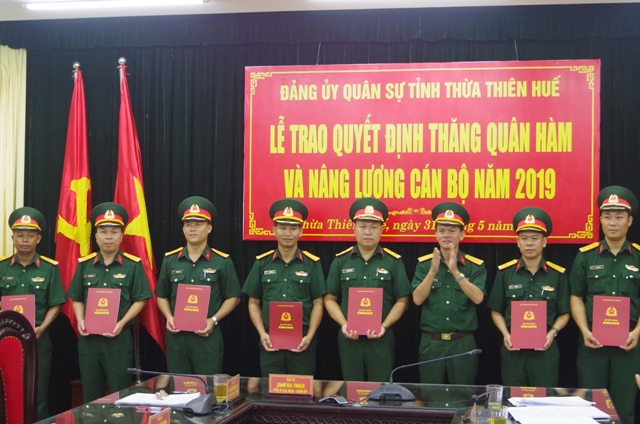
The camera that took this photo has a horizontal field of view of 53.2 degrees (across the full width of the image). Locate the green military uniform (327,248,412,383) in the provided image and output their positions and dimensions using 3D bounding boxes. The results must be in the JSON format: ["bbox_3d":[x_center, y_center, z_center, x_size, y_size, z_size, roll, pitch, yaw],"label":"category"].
[{"bbox_3d":[0.324,0.948,4.270,0.540,1.440,0.340,0,-1,6],"label":"green military uniform"}]

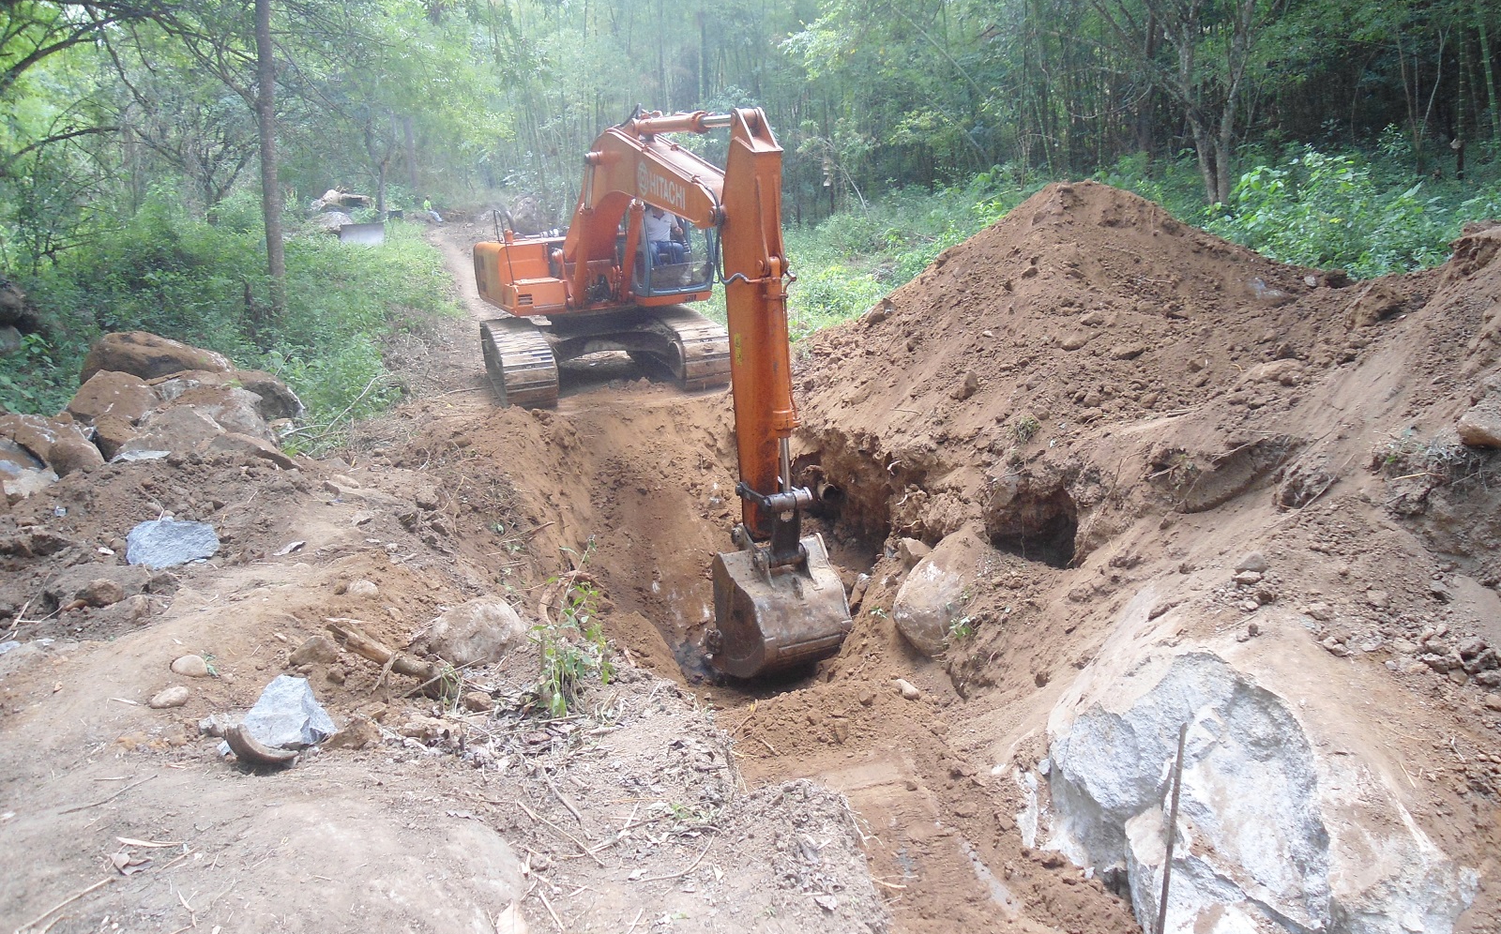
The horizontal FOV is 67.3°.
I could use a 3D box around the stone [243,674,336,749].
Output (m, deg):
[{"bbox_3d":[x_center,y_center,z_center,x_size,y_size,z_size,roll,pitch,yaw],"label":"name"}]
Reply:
[{"bbox_3d":[-1.633,0.880,4.000,0.320,0.210,0.240,-8,17,-22],"label":"stone"}]

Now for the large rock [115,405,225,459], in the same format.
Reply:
[{"bbox_3d":[-5.041,-0.291,9.800,0.880,0.460,0.650,-8,12,-27],"label":"large rock"}]

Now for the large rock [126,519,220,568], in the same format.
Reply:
[{"bbox_3d":[-3.330,0.443,6.500,0.510,0.220,0.340,-8,12,-27],"label":"large rock"}]

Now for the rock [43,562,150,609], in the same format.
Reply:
[{"bbox_3d":[-3.334,0.601,5.750,0.480,0.190,0.330,-9,13,-31],"label":"rock"}]

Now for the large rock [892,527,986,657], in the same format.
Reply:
[{"bbox_3d":[1.562,1.050,9.300,0.800,1.000,0.800,0,11,9],"label":"large rock"}]

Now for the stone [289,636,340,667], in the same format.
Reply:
[{"bbox_3d":[-1.821,0.775,4.700,0.190,0.100,0.140,-8,17,-21],"label":"stone"}]

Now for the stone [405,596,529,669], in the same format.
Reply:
[{"bbox_3d":[-1.221,0.716,4.900,0.510,0.290,0.400,-5,11,-15],"label":"stone"}]

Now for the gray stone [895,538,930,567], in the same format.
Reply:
[{"bbox_3d":[1.418,0.742,9.700,0.320,0.260,0.280,-1,11,8],"label":"gray stone"}]

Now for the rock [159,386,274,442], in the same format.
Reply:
[{"bbox_3d":[-4.833,-0.483,10.200,1.000,0.480,0.680,-9,17,-25],"label":"rock"}]

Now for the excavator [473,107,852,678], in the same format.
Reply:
[{"bbox_3d":[-1.421,-1.583,13.666,2.950,4.950,9.750,-10,17,-21],"label":"excavator"}]

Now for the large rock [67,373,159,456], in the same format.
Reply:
[{"bbox_3d":[-5.823,-0.477,10.300,0.800,0.760,0.720,-8,13,-29],"label":"large rock"}]

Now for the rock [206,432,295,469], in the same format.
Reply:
[{"bbox_3d":[-4.293,-0.136,9.700,0.700,0.280,0.460,-9,17,-24],"label":"rock"}]

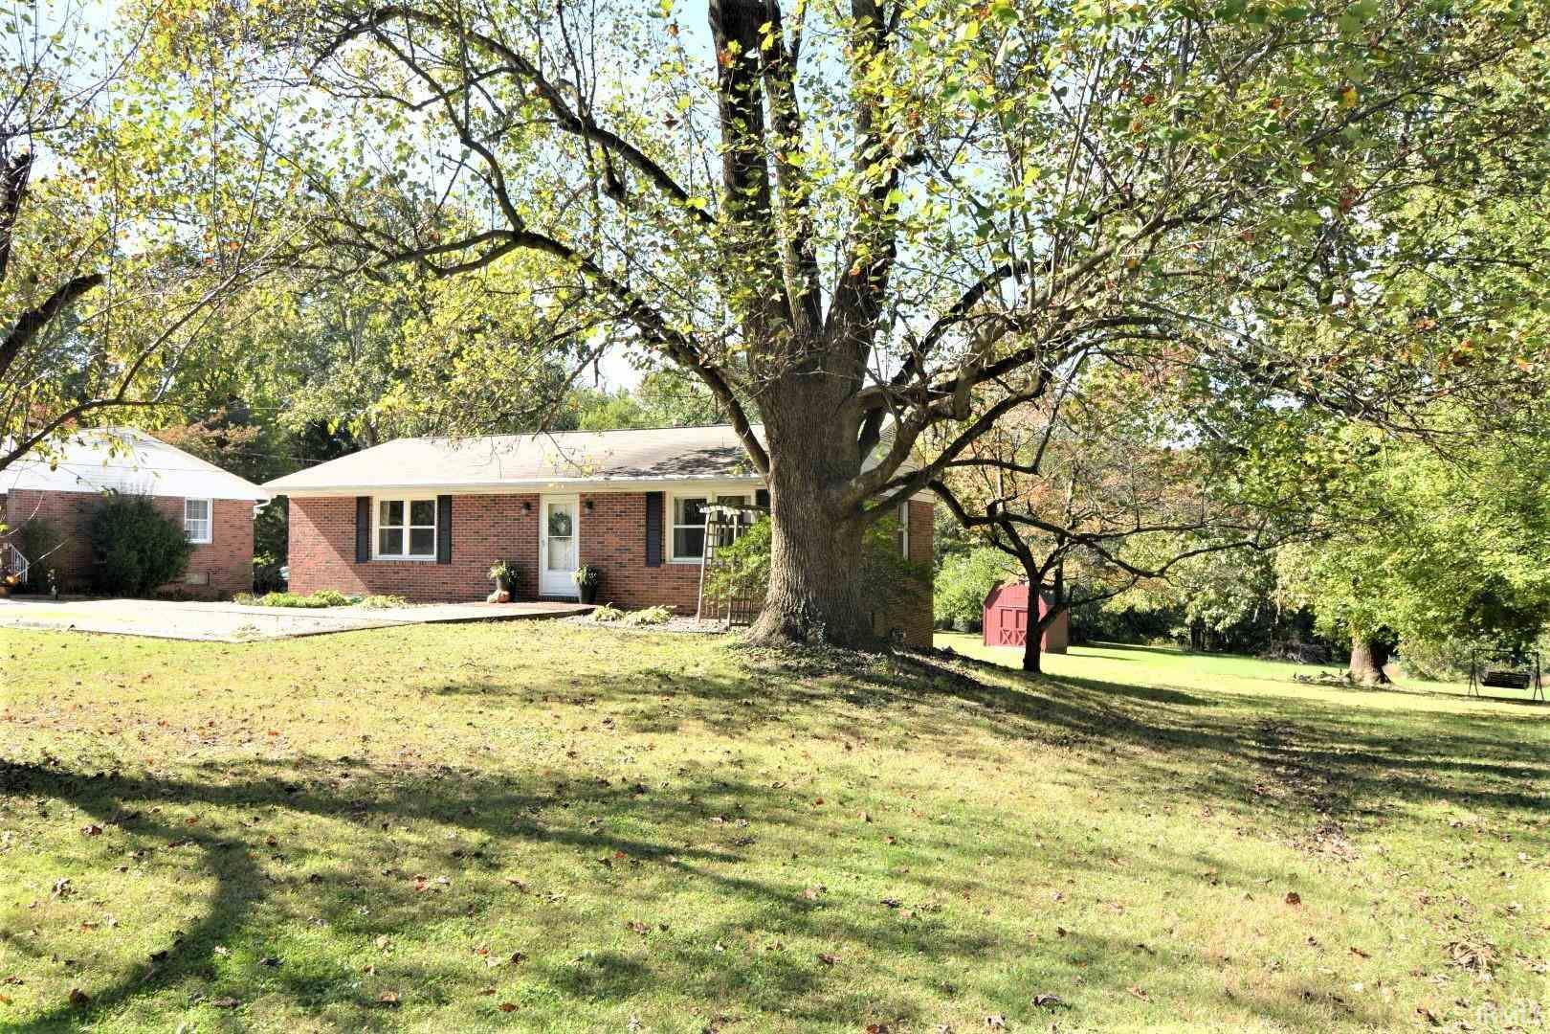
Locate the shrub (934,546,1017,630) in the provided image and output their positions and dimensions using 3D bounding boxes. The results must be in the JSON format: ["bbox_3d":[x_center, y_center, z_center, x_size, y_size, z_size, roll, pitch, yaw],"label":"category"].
[{"bbox_3d":[11.600,4.050,60.000,5.000,4.900,4.600,0,-1,11],"label":"shrub"}]

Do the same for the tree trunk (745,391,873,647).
[{"bbox_3d":[0.510,0.030,15.600,1.850,3.850,1.750,0,-1,2],"label":"tree trunk"}]

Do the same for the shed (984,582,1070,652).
[{"bbox_3d":[12.400,4.820,50.600,3.100,3.250,3.400,-1,-2,31],"label":"shed"}]

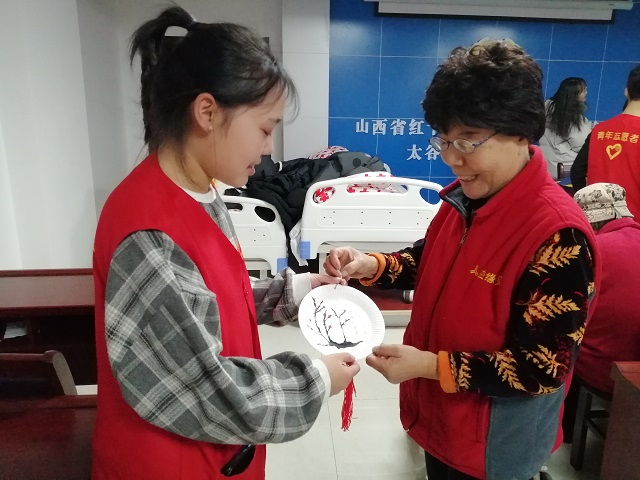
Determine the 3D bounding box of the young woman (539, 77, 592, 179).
[{"bbox_3d":[2.133,-0.577,4.217,0.420,1.640,0.480,-1,14,-8],"label":"young woman"}]

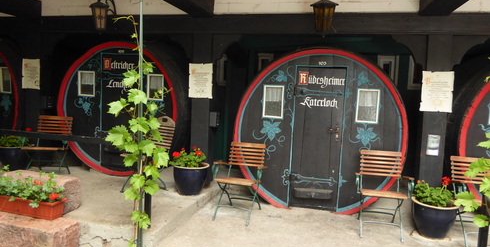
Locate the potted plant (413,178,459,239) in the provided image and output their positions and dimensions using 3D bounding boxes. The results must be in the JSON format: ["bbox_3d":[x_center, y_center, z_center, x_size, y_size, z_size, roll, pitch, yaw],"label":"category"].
[{"bbox_3d":[2.139,0.913,3.769,0.520,0.640,0.520,4,5,12],"label":"potted plant"}]

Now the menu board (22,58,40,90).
[{"bbox_3d":[-3.436,-0.787,5.450,0.355,0.475,0.020,4,5,15],"label":"menu board"}]

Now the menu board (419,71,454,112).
[{"bbox_3d":[2.112,-0.348,3.726,0.322,0.438,0.020,4,6,14],"label":"menu board"}]

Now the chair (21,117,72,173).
[{"bbox_3d":[-2.635,0.343,4.565,0.544,0.827,0.624,2,6,-10],"label":"chair"}]

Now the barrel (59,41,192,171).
[{"bbox_3d":[-1.799,-0.287,6.274,2.120,2.100,2.000,4,5,13],"label":"barrel"}]

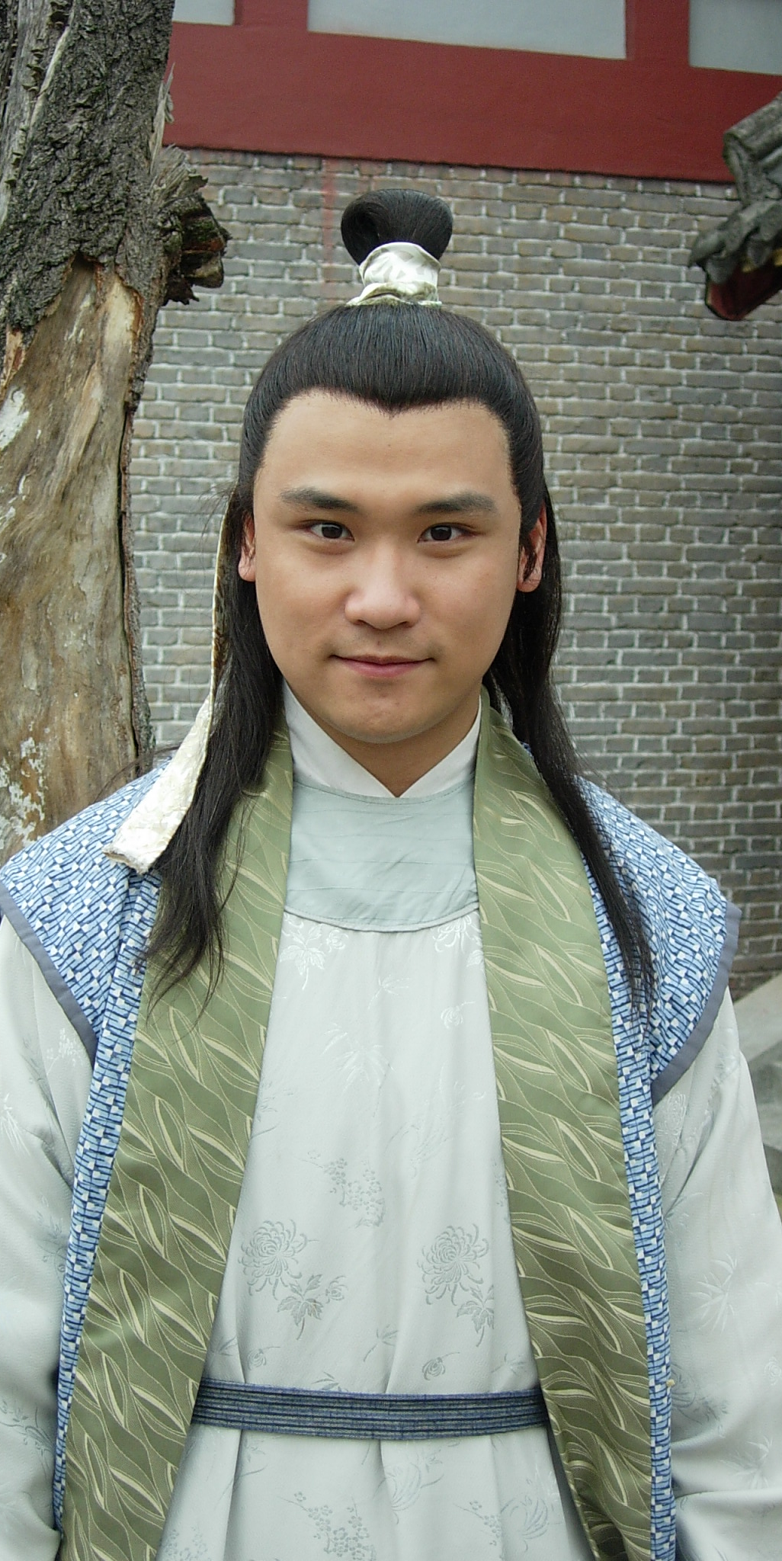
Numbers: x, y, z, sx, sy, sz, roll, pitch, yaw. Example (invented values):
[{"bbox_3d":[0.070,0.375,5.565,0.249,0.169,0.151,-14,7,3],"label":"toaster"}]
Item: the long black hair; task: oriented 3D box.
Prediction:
[{"bbox_3d":[0.006,-0.112,1.415,0.305,0.490,0.230,0,6,3],"label":"long black hair"}]

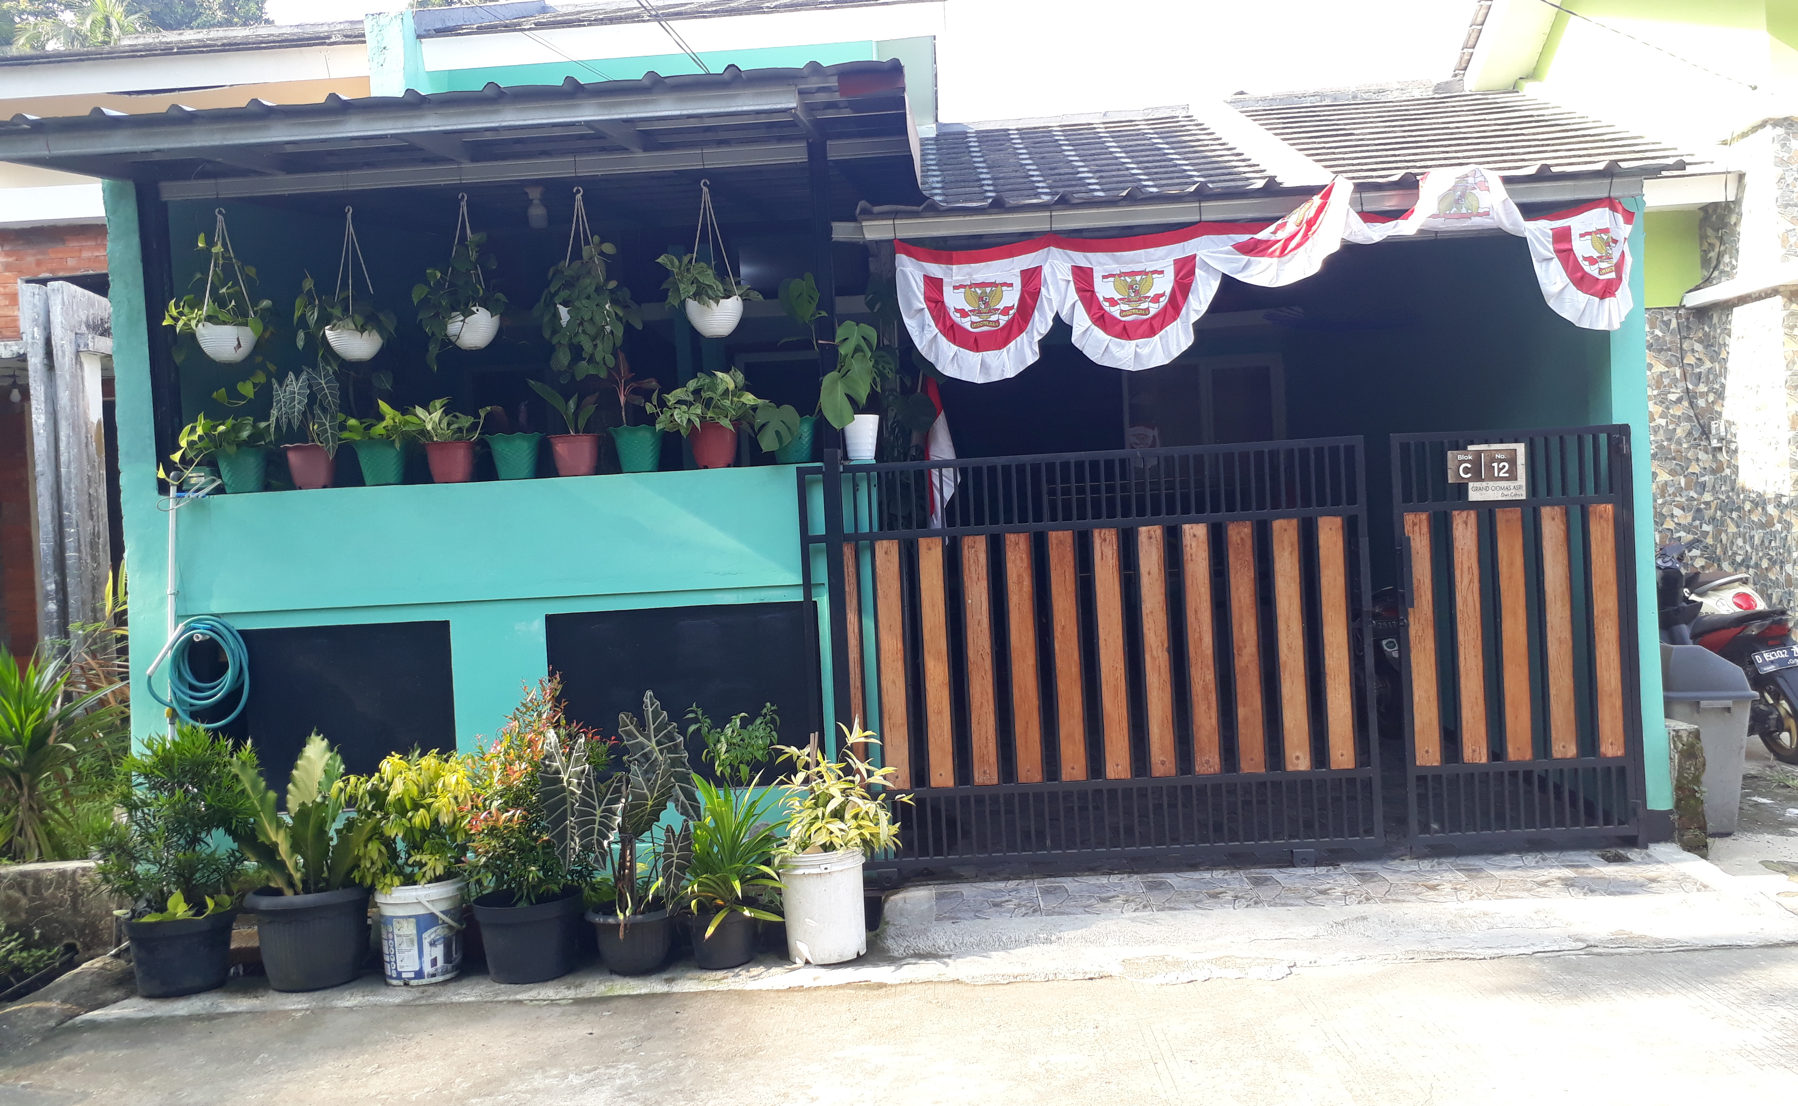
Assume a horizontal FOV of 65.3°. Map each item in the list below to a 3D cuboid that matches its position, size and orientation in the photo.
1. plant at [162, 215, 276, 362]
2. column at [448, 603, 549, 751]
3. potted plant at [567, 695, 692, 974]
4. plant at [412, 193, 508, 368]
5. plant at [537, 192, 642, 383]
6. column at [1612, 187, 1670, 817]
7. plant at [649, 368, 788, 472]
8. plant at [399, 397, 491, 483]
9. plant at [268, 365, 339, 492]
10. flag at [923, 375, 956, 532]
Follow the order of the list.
[{"bbox_3d":[-2.757,-1.070,5.682,0.432,0.615,0.360,-3,0,3],"label":"plant"},{"bbox_3d":[-1.573,0.590,5.654,0.390,0.753,0.150,-3,0,3],"label":"column"},{"bbox_3d":[-0.967,0.985,4.997,0.443,0.967,0.440,-3,0,3],"label":"potted plant"},{"bbox_3d":[-1.749,-1.081,5.590,0.349,0.655,0.340,-3,0,3],"label":"plant"},{"bbox_3d":[-1.217,-1.051,5.523,0.387,0.752,0.360,-3,0,2],"label":"plant"},{"bbox_3d":[2.821,-0.182,5.473,0.135,2.393,0.190,-3,0,3],"label":"column"},{"bbox_3d":[-0.732,-0.534,5.629,0.534,0.384,0.420,-3,0,3],"label":"plant"},{"bbox_3d":[-1.802,-0.449,5.570,0.357,0.335,0.280,-3,0,2],"label":"plant"},{"bbox_3d":[-2.369,-0.498,5.592,0.274,0.482,0.270,-3,0,2],"label":"plant"},{"bbox_3d":[0.173,-0.418,5.870,0.140,0.672,0.150,-3,0,3],"label":"flag"}]

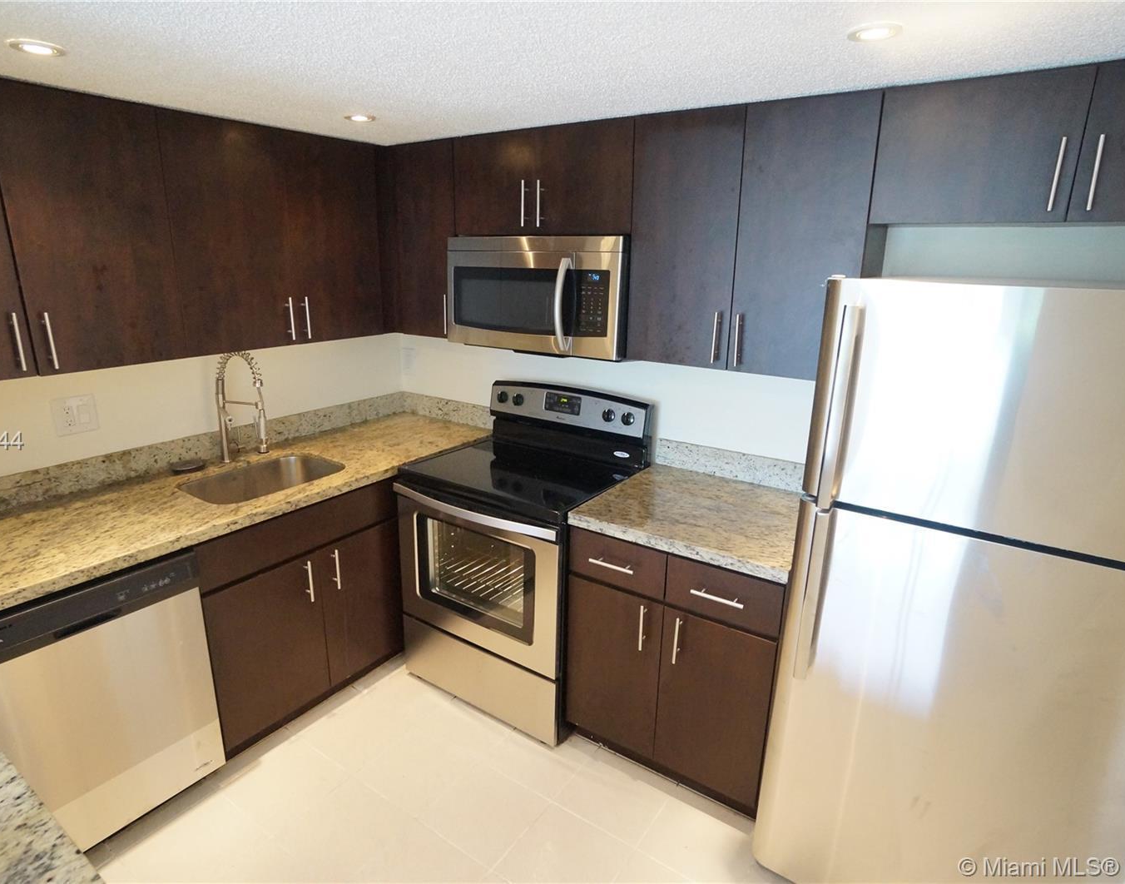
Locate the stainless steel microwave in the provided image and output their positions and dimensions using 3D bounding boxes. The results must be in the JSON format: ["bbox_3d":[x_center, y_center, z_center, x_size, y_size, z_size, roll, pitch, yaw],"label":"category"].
[{"bbox_3d":[-0.030,-0.593,2.347,0.774,0.416,0.415,11,20,31],"label":"stainless steel microwave"}]

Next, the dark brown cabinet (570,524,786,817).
[{"bbox_3d":[0.496,0.674,2.210,0.711,0.853,0.653,11,20,31],"label":"dark brown cabinet"}]

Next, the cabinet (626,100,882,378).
[{"bbox_3d":[0.621,-0.634,1.940,0.719,0.755,0.341,11,20,31],"label":"cabinet"}]

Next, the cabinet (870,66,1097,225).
[{"bbox_3d":[1.078,-0.736,1.559,0.415,0.319,0.304,11,19,32],"label":"cabinet"}]

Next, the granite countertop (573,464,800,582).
[{"bbox_3d":[0.507,0.245,2.080,0.726,0.044,0.648,11,20,31],"label":"granite countertop"}]

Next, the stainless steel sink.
[{"bbox_3d":[-1.158,0.241,2.332,0.352,0.204,0.520,11,20,31],"label":"stainless steel sink"}]

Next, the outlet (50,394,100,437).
[{"bbox_3d":[-1.610,-0.087,1.959,0.009,0.117,0.118,11,19,32],"label":"outlet"}]

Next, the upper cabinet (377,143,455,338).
[{"bbox_3d":[-0.514,-0.873,2.615,0.405,0.776,0.304,11,19,32],"label":"upper cabinet"}]

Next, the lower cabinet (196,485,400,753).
[{"bbox_3d":[-1.194,0.585,2.428,0.643,0.853,0.811,11,20,31],"label":"lower cabinet"}]

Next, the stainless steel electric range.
[{"bbox_3d":[-0.149,0.415,2.399,0.781,1.188,0.685,11,19,32],"label":"stainless steel electric range"}]

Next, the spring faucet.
[{"bbox_3d":[-1.213,-0.124,2.227,0.208,0.431,0.076,5,17,15],"label":"spring faucet"}]

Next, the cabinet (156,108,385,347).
[{"bbox_3d":[-1.138,-0.777,2.304,0.304,0.764,0.845,11,19,32],"label":"cabinet"}]

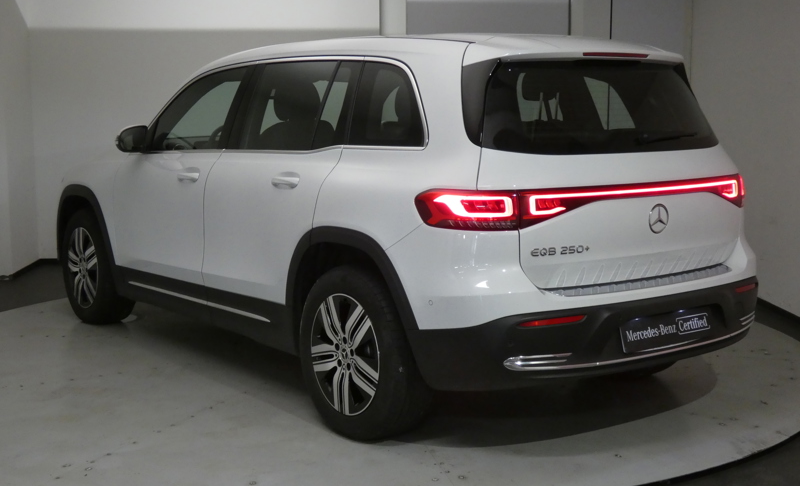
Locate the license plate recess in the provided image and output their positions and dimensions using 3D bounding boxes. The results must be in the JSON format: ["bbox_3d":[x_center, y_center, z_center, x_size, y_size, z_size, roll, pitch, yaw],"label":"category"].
[{"bbox_3d":[1.040,0.340,4.123,0.520,0.112,0.020,-5,-5,-37],"label":"license plate recess"}]

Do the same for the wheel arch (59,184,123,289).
[{"bbox_3d":[-1.877,-0.050,6.481,0.130,0.600,1.000,-5,9,-37],"label":"wheel arch"}]

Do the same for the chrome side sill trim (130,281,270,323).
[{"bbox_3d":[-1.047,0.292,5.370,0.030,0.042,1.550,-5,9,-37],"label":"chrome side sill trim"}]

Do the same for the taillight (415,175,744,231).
[{"bbox_3d":[0.873,-0.179,4.278,1.720,0.168,0.440,-5,9,-37],"label":"taillight"}]

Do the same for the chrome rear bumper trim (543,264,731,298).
[{"bbox_3d":[0.997,0.144,4.155,1.080,0.048,0.140,-5,9,-37],"label":"chrome rear bumper trim"}]

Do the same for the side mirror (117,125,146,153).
[{"bbox_3d":[-1.456,-0.570,5.756,0.190,0.155,0.135,-5,9,-37],"label":"side mirror"}]

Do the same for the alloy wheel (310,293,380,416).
[{"bbox_3d":[-0.153,0.448,4.385,0.190,0.495,0.495,-5,9,-37],"label":"alloy wheel"}]

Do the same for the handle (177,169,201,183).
[{"bbox_3d":[-1.056,-0.325,5.311,0.055,0.057,0.235,-5,9,-37],"label":"handle"}]

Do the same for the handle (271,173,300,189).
[{"bbox_3d":[-0.494,-0.264,4.584,0.055,0.057,0.230,-5,9,-37],"label":"handle"}]

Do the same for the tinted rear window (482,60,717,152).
[{"bbox_3d":[0.873,-0.551,4.232,1.400,0.400,0.180,-5,-11,-37],"label":"tinted rear window"}]

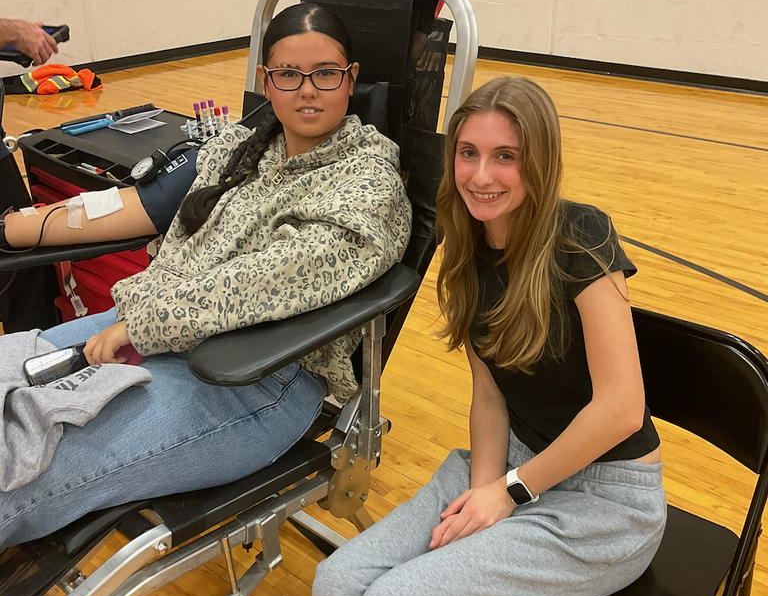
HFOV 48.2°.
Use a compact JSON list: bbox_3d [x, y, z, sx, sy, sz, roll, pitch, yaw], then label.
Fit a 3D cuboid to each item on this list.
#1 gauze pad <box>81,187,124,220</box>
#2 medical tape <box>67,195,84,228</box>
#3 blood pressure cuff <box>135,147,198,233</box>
[{"bbox_3d":[-0.475,-0.159,1.447,0.065,0.010,0.054,-15,60,-13],"label":"gauze pad"},{"bbox_3d":[-0.544,-0.154,1.515,0.026,0.020,0.066,0,64,-15],"label":"medical tape"},{"bbox_3d":[-0.381,-0.197,1.590,0.108,0.108,0.140,23,56,40],"label":"blood pressure cuff"}]

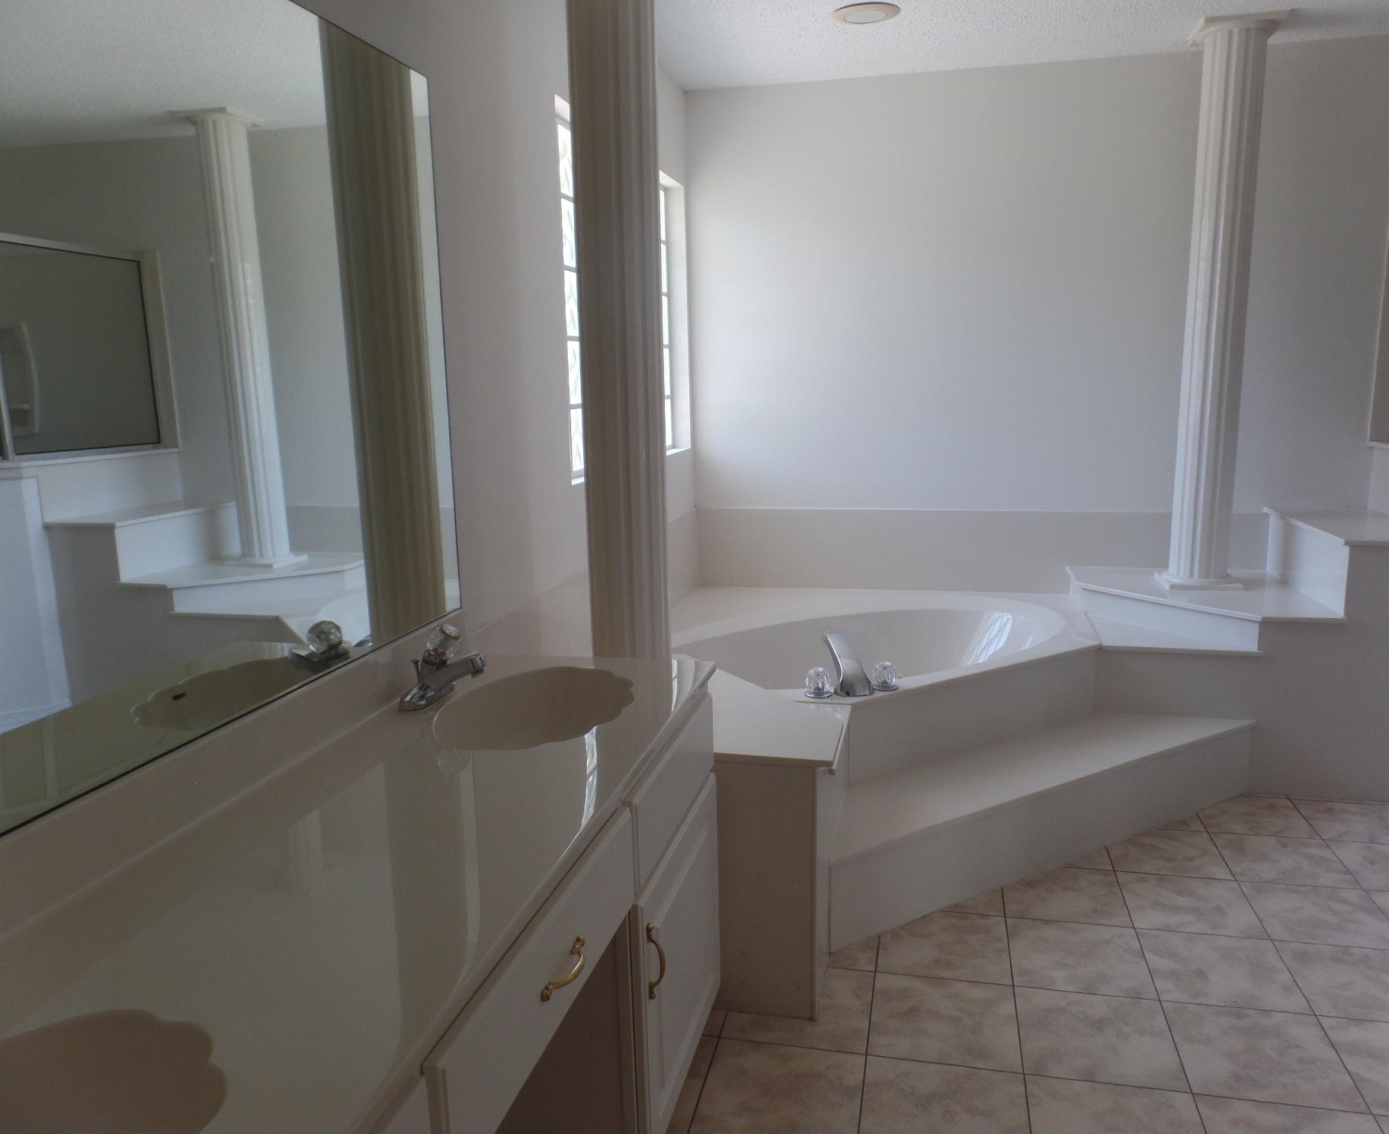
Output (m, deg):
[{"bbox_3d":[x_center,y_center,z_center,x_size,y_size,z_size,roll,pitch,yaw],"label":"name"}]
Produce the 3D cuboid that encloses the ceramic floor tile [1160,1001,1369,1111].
[{"bbox_3d":[1.121,0.972,2.000,0.300,0.010,0.300,1,10,14],"label":"ceramic floor tile"}]

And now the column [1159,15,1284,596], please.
[{"bbox_3d":[1.794,-0.852,3.447,0.250,1.859,0.245,1,10,14],"label":"column"}]

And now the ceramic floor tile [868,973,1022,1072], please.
[{"bbox_3d":[0.533,0.965,2.144,0.300,0.010,0.300,1,10,14],"label":"ceramic floor tile"}]

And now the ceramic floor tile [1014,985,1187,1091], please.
[{"bbox_3d":[0.827,0.969,2.072,0.300,0.010,0.300,1,10,14],"label":"ceramic floor tile"}]

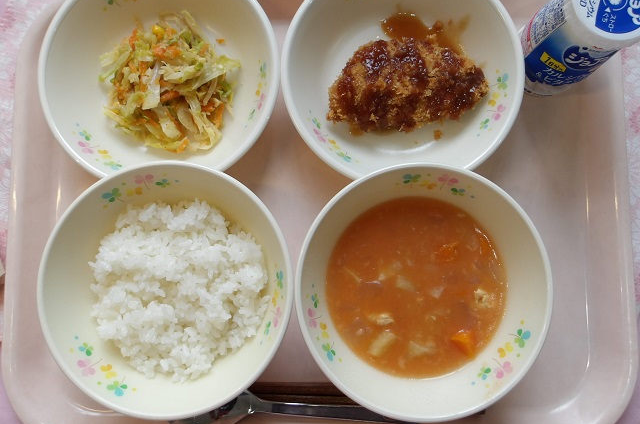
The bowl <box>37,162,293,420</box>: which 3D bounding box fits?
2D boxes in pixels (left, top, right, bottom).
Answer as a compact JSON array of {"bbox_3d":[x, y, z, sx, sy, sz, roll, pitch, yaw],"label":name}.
[{"bbox_3d":[-0.083,0.043,0.296,0.138,0.057,0.138,0,85,1],"label":"bowl"}]

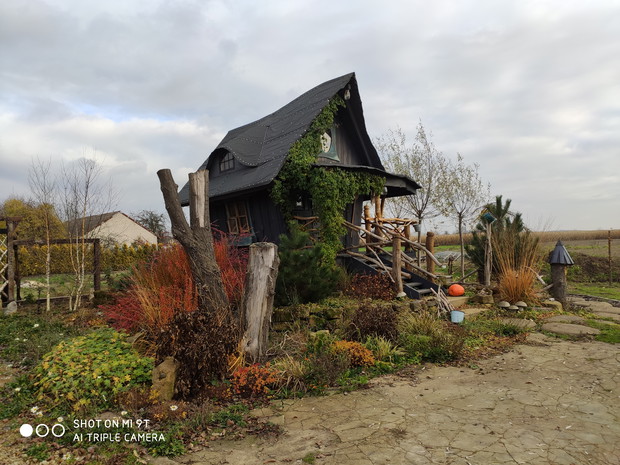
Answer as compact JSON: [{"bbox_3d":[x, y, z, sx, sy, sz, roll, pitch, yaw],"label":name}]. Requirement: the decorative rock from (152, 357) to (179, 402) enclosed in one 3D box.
[{"bbox_3d":[-1.427,1.452,4.600,0.250,0.450,0.220,-1,-1,6],"label":"decorative rock"}]

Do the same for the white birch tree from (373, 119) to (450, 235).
[{"bbox_3d":[3.566,-1.148,16.200,2.500,5.000,2.300,-1,-1,0],"label":"white birch tree"}]

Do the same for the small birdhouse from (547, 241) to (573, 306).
[{"bbox_3d":[5.540,0.885,10.300,0.530,1.400,0.530,-1,-1,6],"label":"small birdhouse"}]

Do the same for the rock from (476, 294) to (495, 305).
[{"bbox_3d":[3.693,1.410,9.800,0.370,0.210,0.290,-1,-1,0],"label":"rock"}]

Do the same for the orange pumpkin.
[{"bbox_3d":[3.429,1.358,10.900,0.370,0.270,0.370,-1,-1,0],"label":"orange pumpkin"}]

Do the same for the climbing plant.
[{"bbox_3d":[0.455,-1.247,12.100,3.100,4.600,1.200,-1,-1,-34],"label":"climbing plant"}]

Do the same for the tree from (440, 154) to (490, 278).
[{"bbox_3d":[5.308,-0.515,16.000,1.750,4.300,1.750,-1,-1,0],"label":"tree"}]

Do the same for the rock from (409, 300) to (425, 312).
[{"bbox_3d":[2.127,1.478,9.300,0.310,0.230,0.260,-1,-1,0],"label":"rock"}]

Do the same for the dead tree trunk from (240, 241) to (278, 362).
[{"bbox_3d":[-0.634,0.879,5.850,0.430,1.480,0.400,-1,-1,0],"label":"dead tree trunk"}]

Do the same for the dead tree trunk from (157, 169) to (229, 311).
[{"bbox_3d":[-1.612,0.349,6.500,1.050,2.400,0.600,-1,-1,0],"label":"dead tree trunk"}]

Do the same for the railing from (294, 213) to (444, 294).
[{"bbox_3d":[1.320,0.420,9.950,3.050,1.650,1.600,-1,-1,-33],"label":"railing"}]

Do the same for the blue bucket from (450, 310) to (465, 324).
[{"bbox_3d":[2.724,1.570,8.600,0.250,0.250,0.250,-1,-1,0],"label":"blue bucket"}]

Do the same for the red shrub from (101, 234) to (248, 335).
[{"bbox_3d":[-2.299,0.899,7.900,2.500,1.650,1.800,-1,-1,0],"label":"red shrub"}]

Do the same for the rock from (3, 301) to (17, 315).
[{"bbox_3d":[-6.324,1.578,9.800,0.300,0.290,0.260,-1,-1,0],"label":"rock"}]

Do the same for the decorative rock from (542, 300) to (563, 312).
[{"bbox_3d":[4.947,1.510,9.500,0.410,0.230,0.350,-1,-1,0],"label":"decorative rock"}]

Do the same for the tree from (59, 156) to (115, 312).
[{"bbox_3d":[-4.895,0.044,10.200,1.120,3.380,1.050,-1,-1,0],"label":"tree"}]

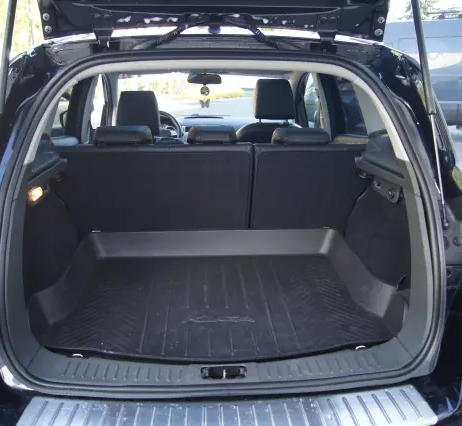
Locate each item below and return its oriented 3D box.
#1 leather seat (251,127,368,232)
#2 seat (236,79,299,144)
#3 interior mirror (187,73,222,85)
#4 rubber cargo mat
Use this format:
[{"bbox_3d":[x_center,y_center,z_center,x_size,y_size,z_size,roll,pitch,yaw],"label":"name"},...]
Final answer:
[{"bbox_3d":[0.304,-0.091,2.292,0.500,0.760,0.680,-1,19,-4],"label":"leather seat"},{"bbox_3d":[0.225,-0.359,3.063,0.520,1.000,0.800,-1,19,-4],"label":"seat"},{"bbox_3d":[-0.184,-0.935,3.333,0.245,0.075,0.050,3,19,8],"label":"interior mirror"},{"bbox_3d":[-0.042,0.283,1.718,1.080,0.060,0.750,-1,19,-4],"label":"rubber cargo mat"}]

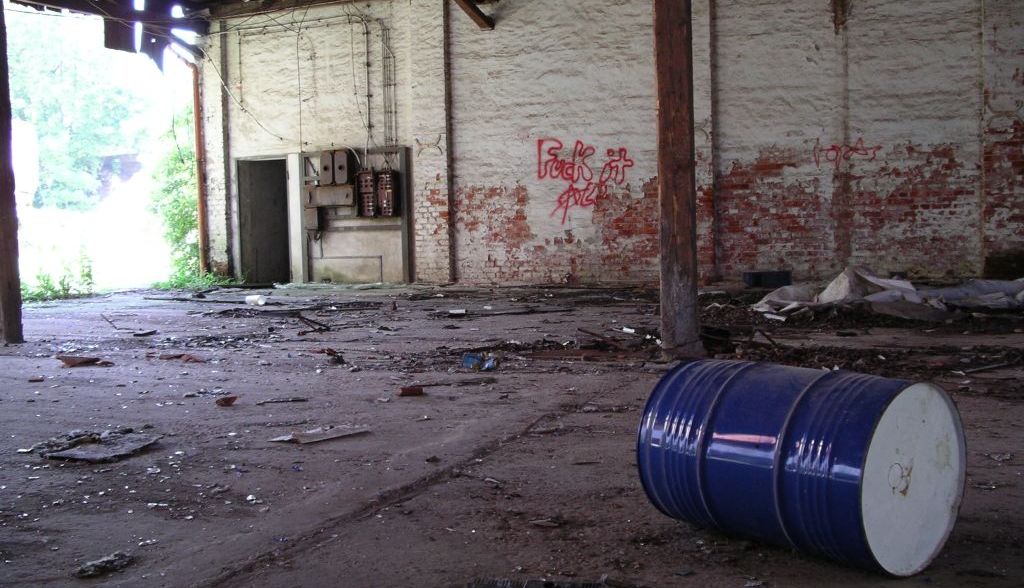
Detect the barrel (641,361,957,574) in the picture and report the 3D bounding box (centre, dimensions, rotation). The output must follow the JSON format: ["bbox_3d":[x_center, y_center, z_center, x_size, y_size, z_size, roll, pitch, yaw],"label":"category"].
[{"bbox_3d":[0.938,0.538,3.625,0.592,0.592,0.872,-5,5,-39],"label":"barrel"}]

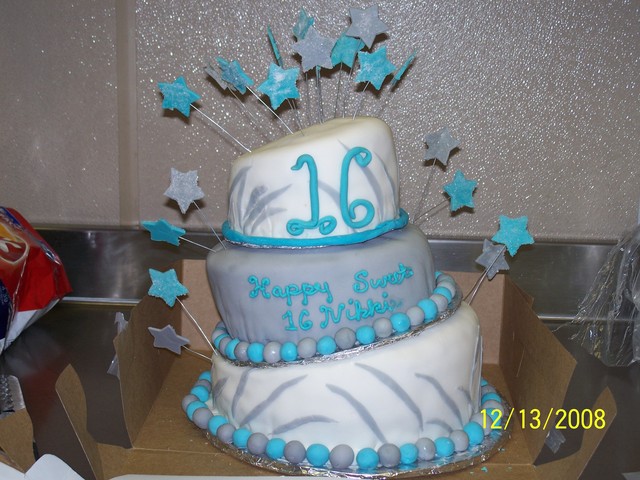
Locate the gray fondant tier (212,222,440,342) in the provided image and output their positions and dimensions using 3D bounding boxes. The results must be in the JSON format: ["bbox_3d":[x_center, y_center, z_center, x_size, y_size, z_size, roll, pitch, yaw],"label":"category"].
[{"bbox_3d":[0.002,0.031,1.033,0.212,0.086,0.212,-8,12,-5],"label":"gray fondant tier"}]

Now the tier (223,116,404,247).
[{"bbox_3d":[-0.005,-0.057,1.012,0.167,0.092,0.167,-5,12,-10],"label":"tier"}]

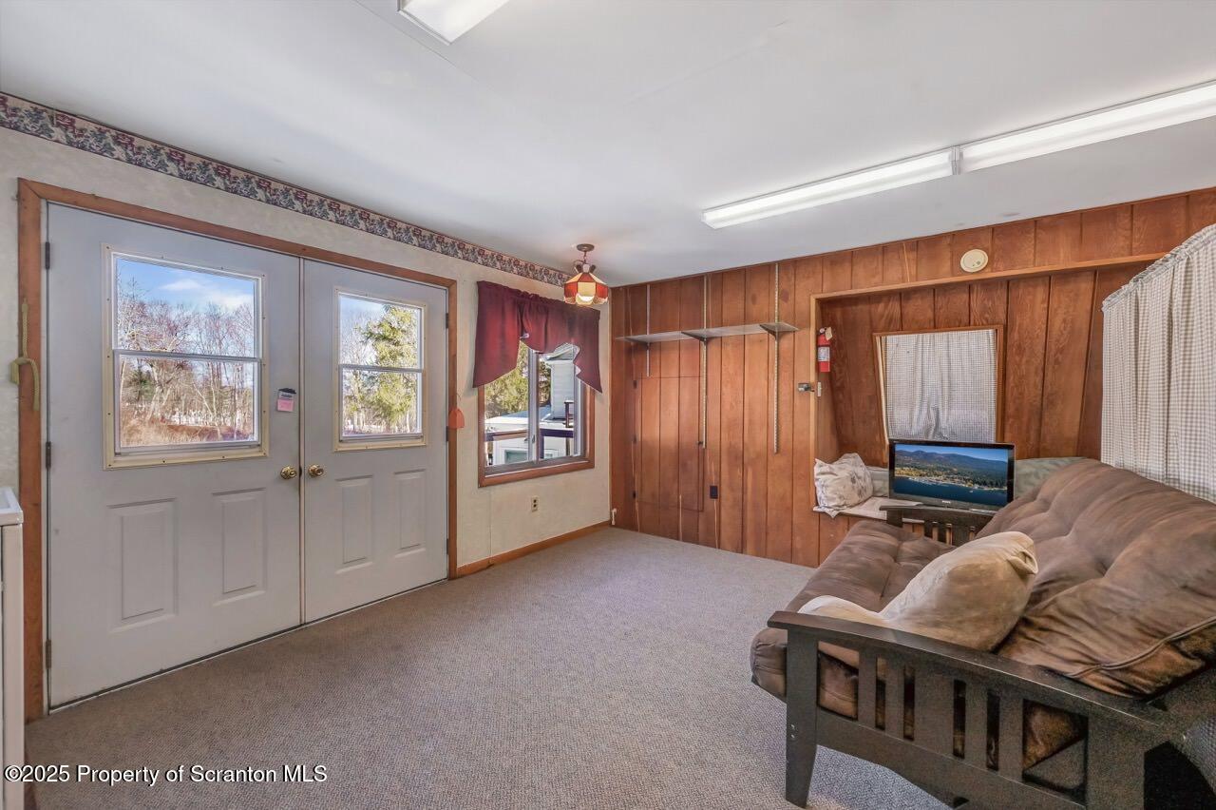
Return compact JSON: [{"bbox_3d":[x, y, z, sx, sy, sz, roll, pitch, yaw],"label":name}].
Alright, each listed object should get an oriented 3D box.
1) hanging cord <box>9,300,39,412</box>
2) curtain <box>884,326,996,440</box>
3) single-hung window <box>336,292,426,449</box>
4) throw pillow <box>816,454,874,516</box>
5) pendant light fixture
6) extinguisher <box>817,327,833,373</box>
[{"bbox_3d":[-2.266,-0.190,1.830,0.050,0.425,0.078,1,1,37],"label":"hanging cord"},{"bbox_3d":[2.550,-0.025,3.676,0.790,1.195,0.070,1,31,37],"label":"curtain"},{"bbox_3d":[-1.411,-0.204,2.988,0.050,0.955,0.588,1,1,37],"label":"single-hung window"},{"bbox_3d":[1.861,0.598,3.741,0.390,0.420,0.180,1,-9,-5],"label":"throw pillow"},{"bbox_3d":[-0.172,-0.980,3.556,0.320,0.410,0.320,1,1,-3],"label":"pendant light fixture"},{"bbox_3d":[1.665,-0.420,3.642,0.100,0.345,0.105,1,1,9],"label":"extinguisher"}]

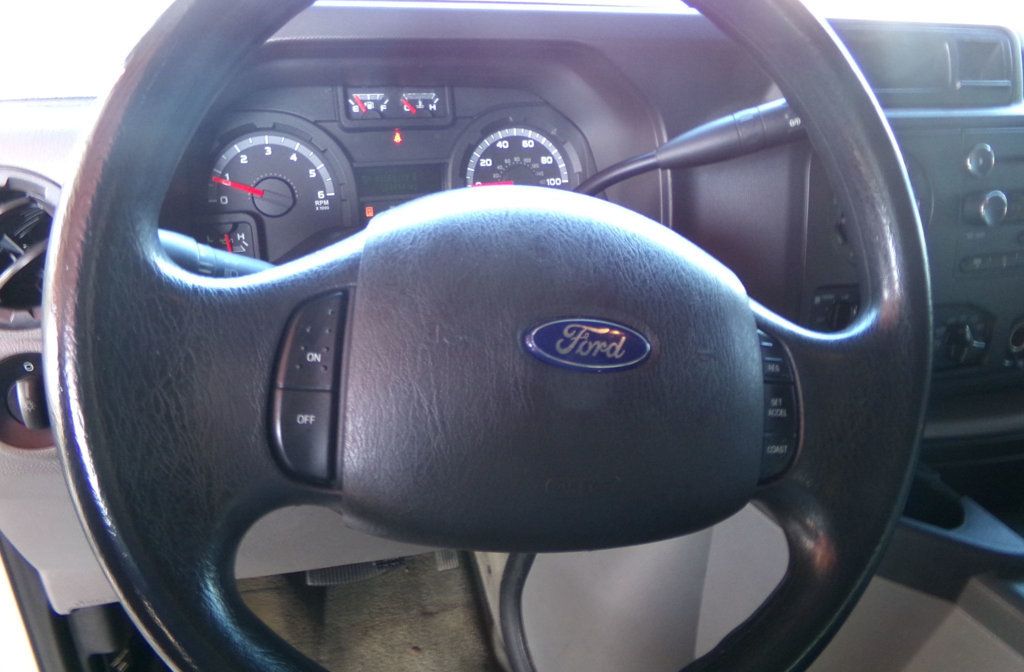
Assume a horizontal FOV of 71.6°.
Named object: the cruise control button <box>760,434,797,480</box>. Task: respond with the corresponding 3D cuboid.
[{"bbox_3d":[0.128,0.058,0.341,0.021,0.023,0.007,3,-1,-14],"label":"cruise control button"}]

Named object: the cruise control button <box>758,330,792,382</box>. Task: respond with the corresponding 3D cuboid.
[{"bbox_3d":[0.126,0.009,0.340,0.020,0.027,0.007,3,-1,-14],"label":"cruise control button"}]

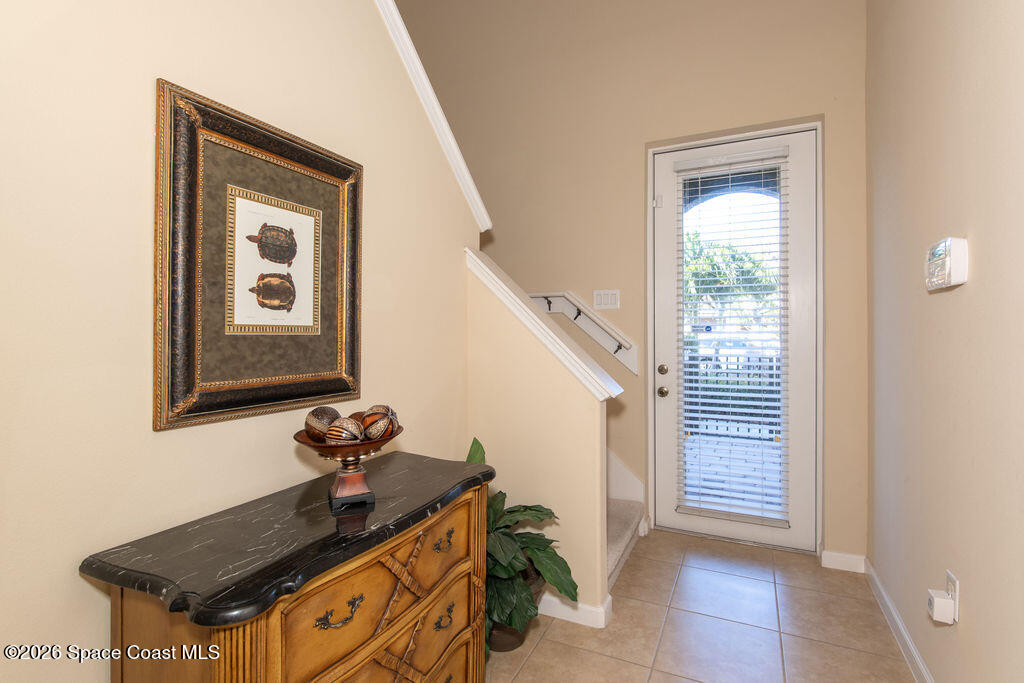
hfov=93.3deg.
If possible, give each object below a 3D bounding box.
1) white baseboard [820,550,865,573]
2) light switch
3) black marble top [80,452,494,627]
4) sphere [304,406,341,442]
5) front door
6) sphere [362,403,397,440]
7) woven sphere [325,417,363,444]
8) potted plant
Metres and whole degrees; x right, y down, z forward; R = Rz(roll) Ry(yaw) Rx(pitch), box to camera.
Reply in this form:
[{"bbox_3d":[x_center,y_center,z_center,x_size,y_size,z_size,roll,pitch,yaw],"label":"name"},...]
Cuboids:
[{"bbox_3d":[1.797,1.196,2.626,0.199,0.091,0.015,0,1,26],"label":"white baseboard"},{"bbox_3d":[0.620,-0.272,3.167,0.165,0.118,0.009,0,1,26],"label":"light switch"},{"bbox_3d":[-0.461,0.451,1.319,0.485,0.041,0.990,0,1,26],"label":"black marble top"},{"bbox_3d":[-0.505,0.223,1.295,0.096,0.096,0.096,0,1,26],"label":"sphere"},{"bbox_3d":[1.359,0.001,3.008,0.911,2.442,0.045,0,1,26],"label":"front door"},{"bbox_3d":[-0.363,0.226,1.331,0.096,0.096,0.096,-1,1,0],"label":"sphere"},{"bbox_3d":[-0.429,0.244,1.243,0.096,0.096,0.096,0,1,26],"label":"woven sphere"},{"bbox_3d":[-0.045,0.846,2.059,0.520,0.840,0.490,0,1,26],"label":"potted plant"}]

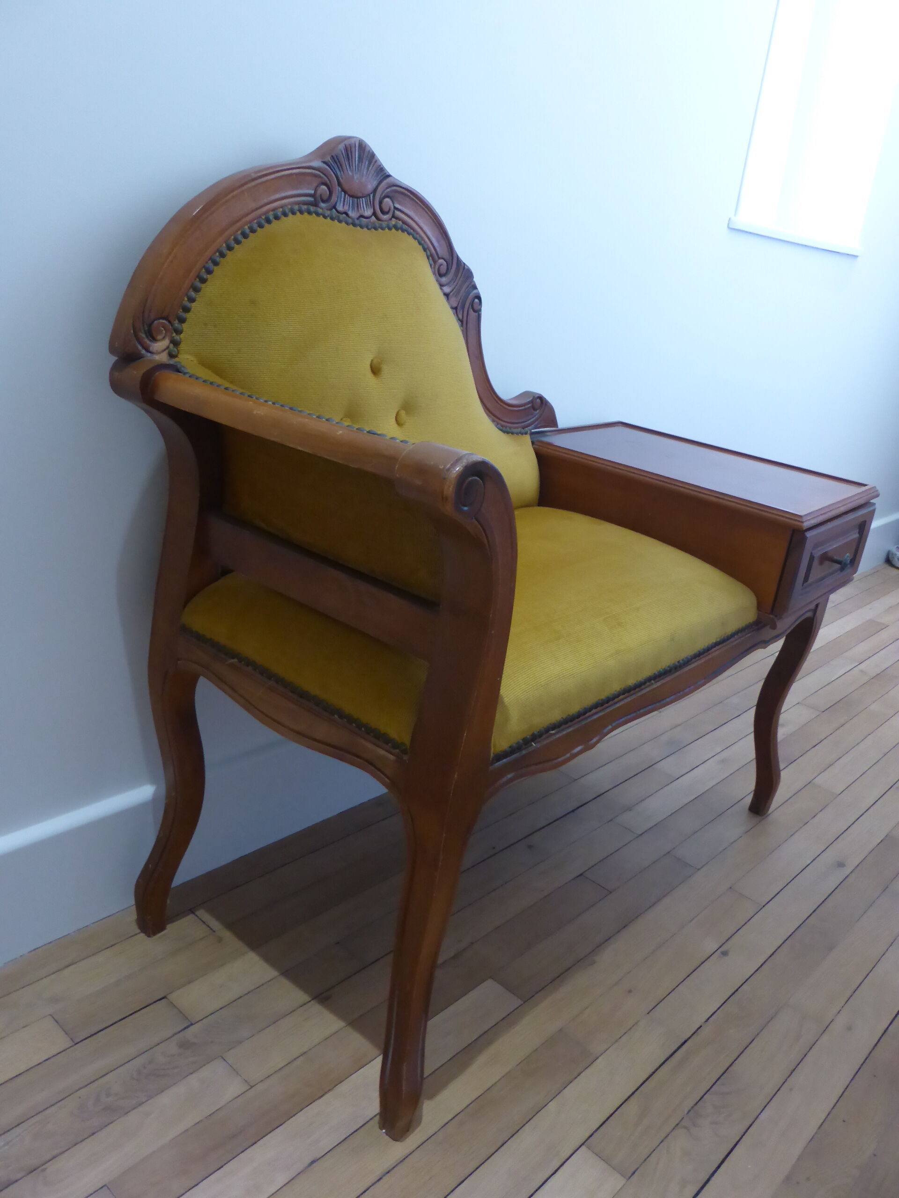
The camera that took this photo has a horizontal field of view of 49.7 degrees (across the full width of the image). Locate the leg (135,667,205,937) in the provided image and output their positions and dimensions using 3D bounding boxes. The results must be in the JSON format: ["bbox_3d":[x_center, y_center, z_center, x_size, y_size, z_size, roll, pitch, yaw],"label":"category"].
[{"bbox_3d":[-0.309,0.233,1.067,0.084,0.332,0.045,21,24,35],"label":"leg"}]

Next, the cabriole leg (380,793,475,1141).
[{"bbox_3d":[-0.027,0.328,0.853,0.055,0.362,0.055,21,24,35],"label":"cabriole leg"}]

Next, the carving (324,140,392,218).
[{"bbox_3d":[-0.096,-0.463,1.073,0.028,0.084,0.092,14,20,37],"label":"carving"}]

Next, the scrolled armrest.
[{"bbox_3d":[-0.141,-0.141,0.794,0.449,0.070,0.070,21,24,35],"label":"scrolled armrest"}]

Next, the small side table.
[{"bbox_3d":[0.350,-0.132,1.451,0.437,0.144,0.335,23,25,34],"label":"small side table"}]

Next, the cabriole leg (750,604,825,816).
[{"bbox_3d":[0.501,0.174,1.485,0.056,0.346,0.056,21,24,35],"label":"cabriole leg"}]

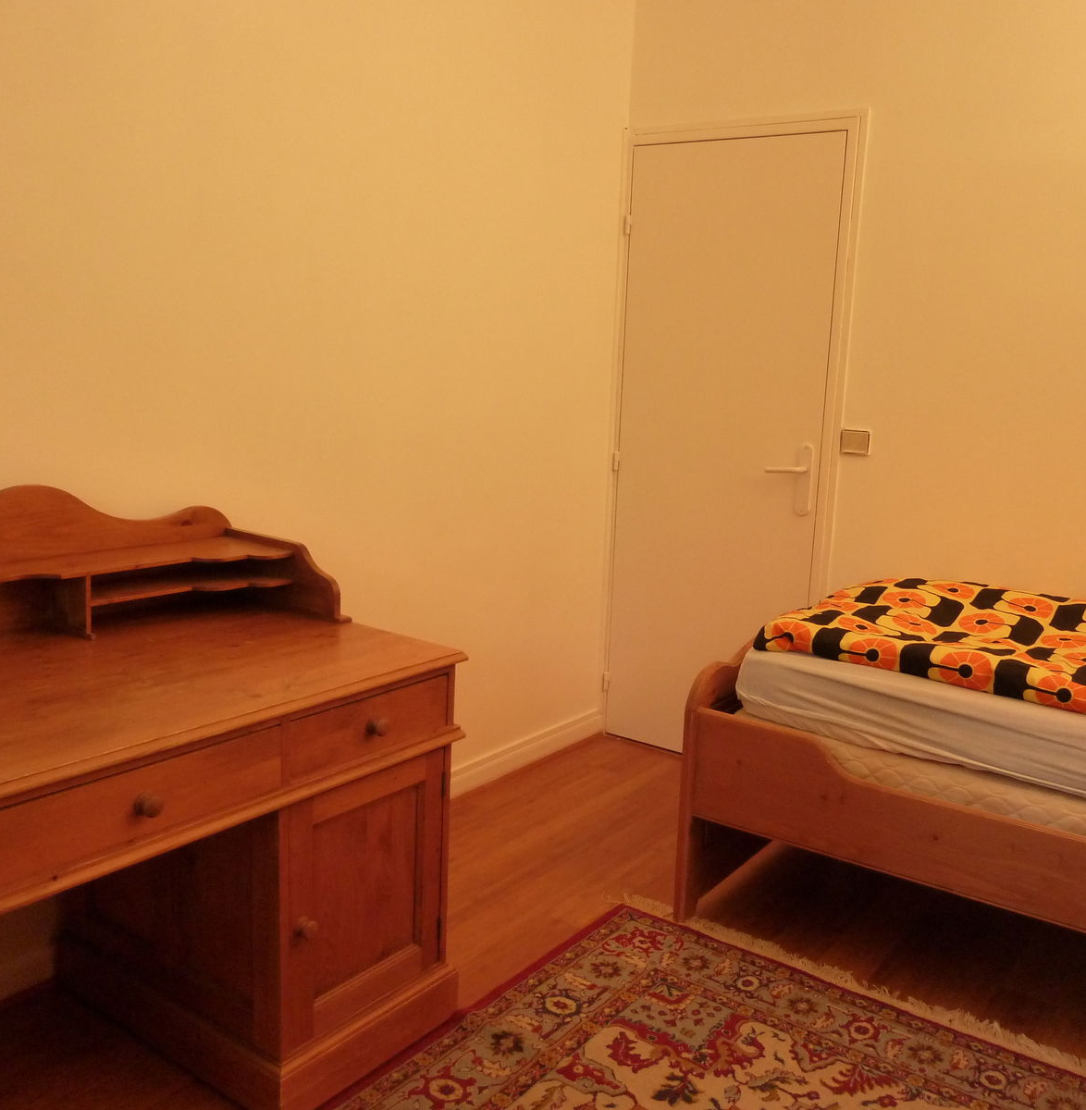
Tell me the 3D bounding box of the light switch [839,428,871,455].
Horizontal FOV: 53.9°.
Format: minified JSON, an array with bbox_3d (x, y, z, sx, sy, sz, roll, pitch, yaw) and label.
[{"bbox_3d":[0.948,-0.341,3.241,0.085,0.076,0.013,10,14,34],"label":"light switch"}]

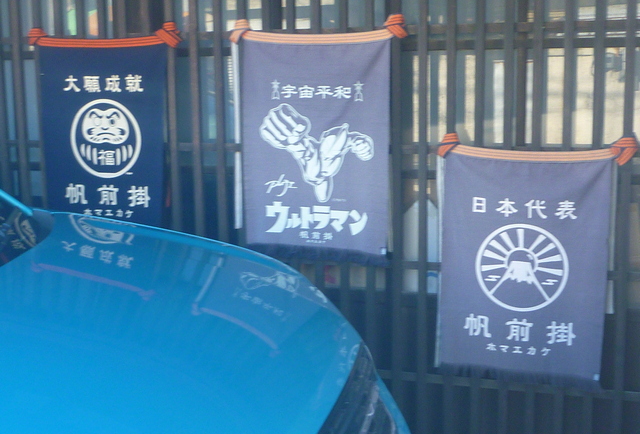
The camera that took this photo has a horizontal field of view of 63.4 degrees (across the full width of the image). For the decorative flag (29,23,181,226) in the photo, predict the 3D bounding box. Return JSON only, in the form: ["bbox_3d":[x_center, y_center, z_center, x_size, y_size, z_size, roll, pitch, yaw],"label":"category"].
[{"bbox_3d":[-0.737,-0.265,1.786,0.563,0.761,0.050,1,5,10],"label":"decorative flag"}]

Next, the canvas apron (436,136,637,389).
[{"bbox_3d":[0.637,0.136,1.581,0.563,0.764,0.050,1,5,10],"label":"canvas apron"}]

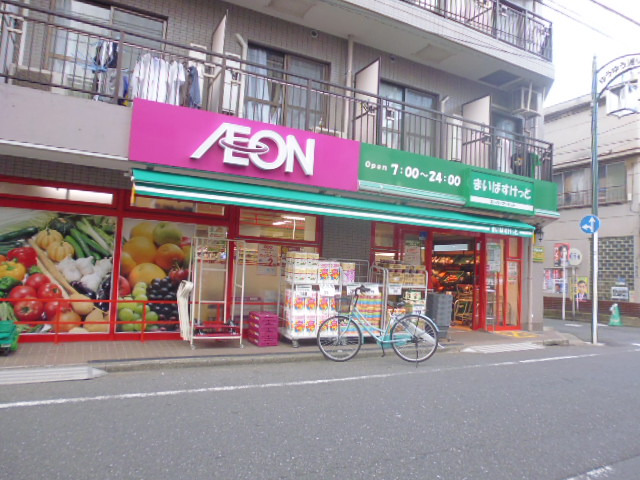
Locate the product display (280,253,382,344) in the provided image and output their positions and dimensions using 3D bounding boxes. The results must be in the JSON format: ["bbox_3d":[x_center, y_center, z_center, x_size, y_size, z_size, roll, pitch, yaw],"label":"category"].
[{"bbox_3d":[0.192,0.974,7.363,1.640,1.450,0.620,5,-5,-26],"label":"product display"}]

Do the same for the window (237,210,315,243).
[{"bbox_3d":[-0.707,-0.245,7.767,1.420,0.460,0.080,5,-5,-26],"label":"window"}]

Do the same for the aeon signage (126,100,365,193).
[{"bbox_3d":[-0.966,-1.343,6.716,3.490,0.845,0.160,5,-5,-26],"label":"aeon signage"}]

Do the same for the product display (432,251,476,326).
[{"bbox_3d":[3.769,1.234,11.839,0.750,1.850,1.750,5,-5,-26],"label":"product display"}]

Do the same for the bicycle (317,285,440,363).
[{"bbox_3d":[0.851,1.208,6.340,1.730,1.060,0.550,2,-5,0],"label":"bicycle"}]

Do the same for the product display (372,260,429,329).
[{"bbox_3d":[1.377,1.086,7.911,0.920,1.410,0.600,5,-5,-26],"label":"product display"}]

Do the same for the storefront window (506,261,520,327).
[{"bbox_3d":[4.416,1.233,10.172,0.400,1.490,0.080,5,-5,-26],"label":"storefront window"}]

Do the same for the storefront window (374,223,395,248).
[{"bbox_3d":[1.274,-0.089,8.722,0.450,0.460,0.070,5,-5,-26],"label":"storefront window"}]

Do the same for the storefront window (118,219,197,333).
[{"bbox_3d":[-2.494,0.563,6.850,1.160,1.730,0.080,5,-5,-26],"label":"storefront window"}]

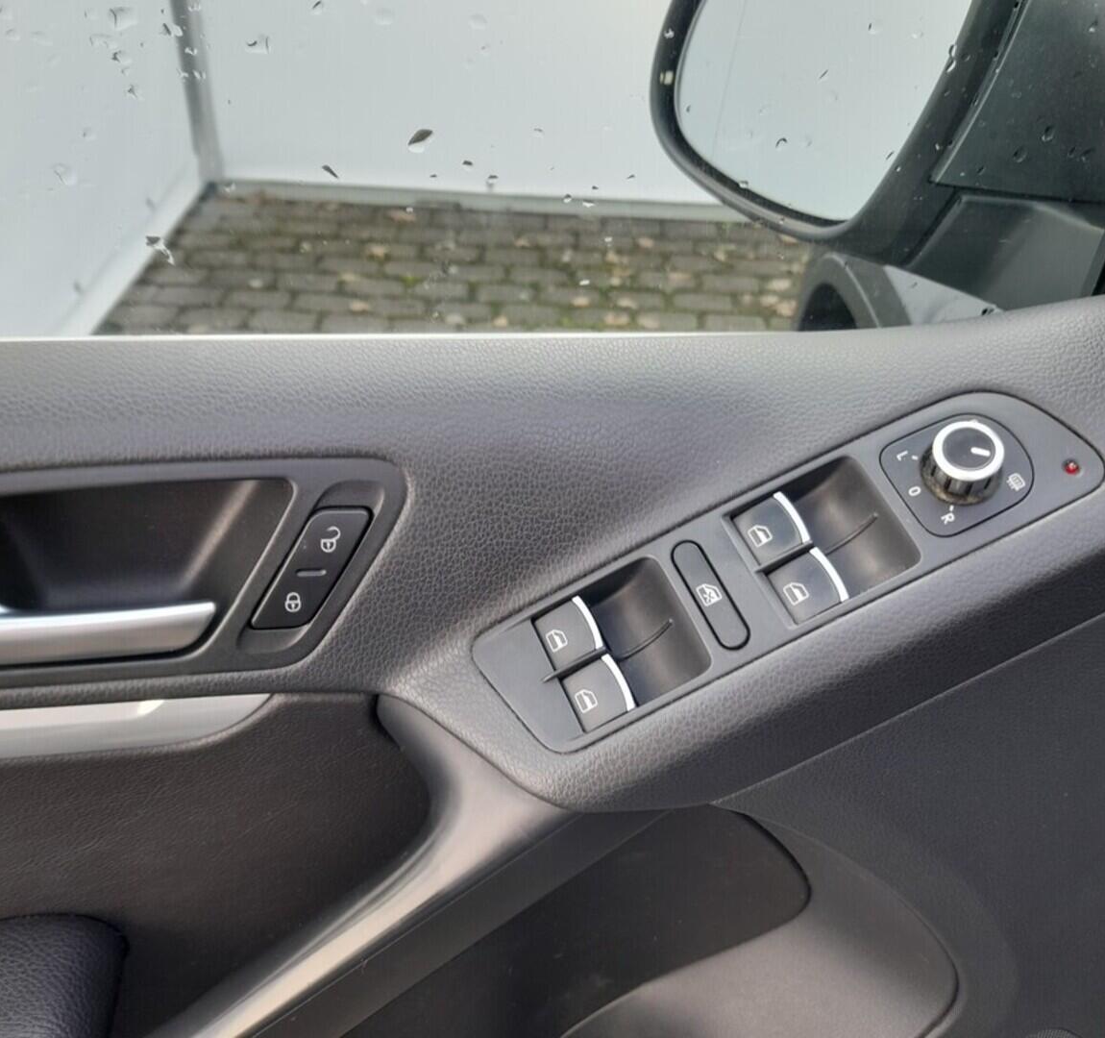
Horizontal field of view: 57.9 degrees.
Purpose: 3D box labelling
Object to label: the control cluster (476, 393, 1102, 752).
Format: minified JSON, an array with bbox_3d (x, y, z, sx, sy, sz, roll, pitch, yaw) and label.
[{"bbox_3d":[0.080,0.013,0.336,0.220,0.030,0.055,-26,66,-5],"label":"control cluster"}]

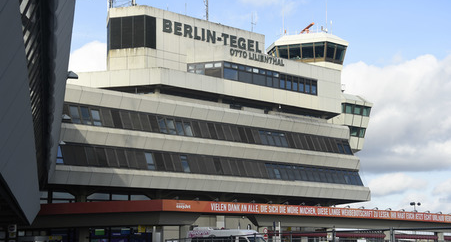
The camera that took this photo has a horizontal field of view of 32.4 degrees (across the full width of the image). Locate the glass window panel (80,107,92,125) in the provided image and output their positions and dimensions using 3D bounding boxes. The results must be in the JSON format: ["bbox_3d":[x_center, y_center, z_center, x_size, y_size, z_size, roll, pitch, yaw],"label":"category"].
[{"bbox_3d":[-13.176,-0.490,73.250,0.989,1.773,0.100,8,-32,-43],"label":"glass window panel"}]

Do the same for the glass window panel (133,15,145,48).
[{"bbox_3d":[-9.421,-9.737,84.721,1.318,3.600,0.120,-3,-10,17],"label":"glass window panel"}]

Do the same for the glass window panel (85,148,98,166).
[{"bbox_3d":[-13.118,3.501,76.270,1.110,1.917,0.100,8,-35,-42],"label":"glass window panel"}]

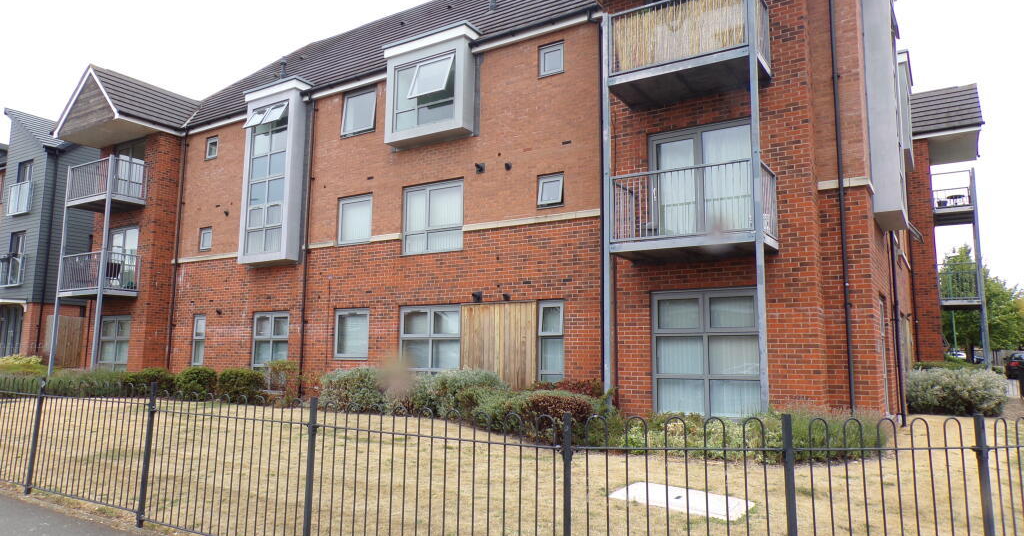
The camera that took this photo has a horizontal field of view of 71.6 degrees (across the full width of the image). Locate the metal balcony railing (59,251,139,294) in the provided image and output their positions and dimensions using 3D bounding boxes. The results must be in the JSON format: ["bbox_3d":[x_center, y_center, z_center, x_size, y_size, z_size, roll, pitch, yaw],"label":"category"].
[{"bbox_3d":[-12.125,0.183,20.852,2.360,1.030,1.050,-4,-9,32],"label":"metal balcony railing"}]

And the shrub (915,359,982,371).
[{"bbox_3d":[11.814,3.127,19.141,1.600,1.150,1.400,-4,-9,32],"label":"shrub"}]

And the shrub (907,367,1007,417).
[{"bbox_3d":[9.288,2.564,14.889,1.779,0.984,1.423,-4,-9,34],"label":"shrub"}]

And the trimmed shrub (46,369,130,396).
[{"bbox_3d":[-11.144,3.045,18.875,3.400,0.700,0.900,-4,-9,34],"label":"trimmed shrub"}]

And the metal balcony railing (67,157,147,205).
[{"bbox_3d":[-12.332,-2.522,21.490,2.420,1.120,0.950,-4,-9,34],"label":"metal balcony railing"}]

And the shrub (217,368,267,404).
[{"bbox_3d":[-6.476,2.822,17.070,1.050,0.800,1.000,-4,-9,32],"label":"shrub"}]

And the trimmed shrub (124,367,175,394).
[{"bbox_3d":[-9.469,3.002,18.734,1.200,0.770,0.950,-4,-9,32],"label":"trimmed shrub"}]

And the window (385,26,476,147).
[{"bbox_3d":[-1.759,-3.871,15.444,2.300,2.220,0.650,-4,-9,34],"label":"window"}]

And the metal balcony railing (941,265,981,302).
[{"bbox_3d":[13.344,0.515,21.034,1.050,1.070,2.250,-4,-9,34],"label":"metal balcony railing"}]

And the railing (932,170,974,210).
[{"bbox_3d":[13.521,-2.163,21.772,0.980,1.000,2.450,-4,-9,32],"label":"railing"}]

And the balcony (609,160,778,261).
[{"bbox_3d":[2.804,-0.867,11.123,2.420,1.230,0.920,-4,-9,34],"label":"balcony"}]

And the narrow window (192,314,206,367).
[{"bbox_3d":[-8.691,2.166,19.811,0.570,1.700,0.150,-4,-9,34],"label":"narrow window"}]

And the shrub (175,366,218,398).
[{"bbox_3d":[-7.845,2.853,17.668,1.001,0.796,1.001,-4,-9,34],"label":"shrub"}]

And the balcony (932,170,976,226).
[{"bbox_3d":[13.537,-2.085,21.751,1.020,1.160,2.550,-4,-9,32],"label":"balcony"}]

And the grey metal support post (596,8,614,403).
[{"bbox_3d":[1.474,-0.823,11.119,0.090,6.670,0.090,-4,-9,32],"label":"grey metal support post"}]

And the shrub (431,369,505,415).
[{"bbox_3d":[-0.808,2.284,12.941,1.418,0.895,1.418,-4,-9,34],"label":"shrub"}]

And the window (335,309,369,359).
[{"bbox_3d":[-3.697,1.530,16.464,1.070,1.180,0.110,-4,-9,32],"label":"window"}]

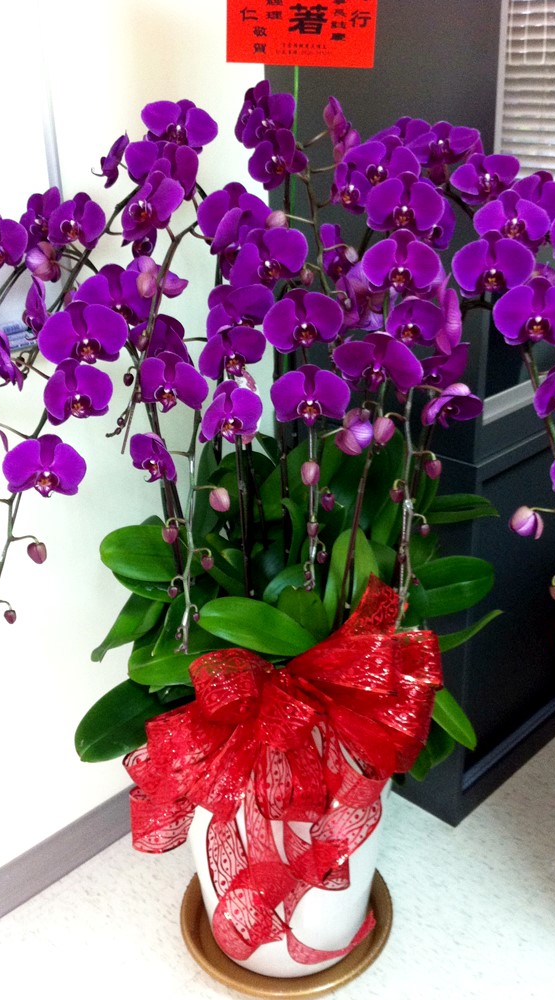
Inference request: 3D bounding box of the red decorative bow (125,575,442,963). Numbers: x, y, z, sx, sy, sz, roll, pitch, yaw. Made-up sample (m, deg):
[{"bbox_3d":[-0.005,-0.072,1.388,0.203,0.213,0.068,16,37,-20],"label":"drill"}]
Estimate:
[{"bbox_3d":[0.009,0.409,1.450,0.410,0.580,0.260,-1,24,1],"label":"red decorative bow"}]

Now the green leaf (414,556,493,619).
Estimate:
[{"bbox_3d":[0.242,0.124,1.410,0.135,0.085,0.050,-9,-11,-1],"label":"green leaf"}]

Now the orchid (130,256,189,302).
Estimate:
[{"bbox_3d":[-0.140,-0.261,1.190,0.080,0.070,0.045,-10,25,-18],"label":"orchid"}]

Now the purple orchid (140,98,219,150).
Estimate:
[{"bbox_3d":[-0.122,-0.467,1.260,0.094,0.064,0.042,12,28,-11],"label":"purple orchid"}]

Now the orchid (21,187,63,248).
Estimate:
[{"bbox_3d":[-0.278,-0.339,1.210,0.078,0.073,0.042,-7,17,37],"label":"orchid"}]

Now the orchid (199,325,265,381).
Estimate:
[{"bbox_3d":[-0.056,-0.183,1.260,0.086,0.073,0.042,-6,25,3],"label":"orchid"}]

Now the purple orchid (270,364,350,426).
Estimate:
[{"bbox_3d":[0.038,-0.121,1.170,0.092,0.072,0.040,-2,26,-1],"label":"purple orchid"}]

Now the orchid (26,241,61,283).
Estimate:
[{"bbox_3d":[-0.308,-0.314,1.330,0.042,0.050,0.042,-21,13,13],"label":"orchid"}]

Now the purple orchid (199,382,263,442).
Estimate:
[{"bbox_3d":[-0.057,-0.110,1.260,0.076,0.072,0.042,2,24,24],"label":"purple orchid"}]

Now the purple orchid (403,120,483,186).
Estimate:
[{"bbox_3d":[0.217,-0.457,1.330,0.099,0.080,0.042,3,23,8],"label":"purple orchid"}]

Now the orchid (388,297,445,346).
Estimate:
[{"bbox_3d":[0.164,-0.212,1.200,0.070,0.057,0.033,2,25,7],"label":"orchid"}]

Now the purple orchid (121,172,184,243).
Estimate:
[{"bbox_3d":[-0.159,-0.371,1.280,0.084,0.083,0.040,23,29,23],"label":"purple orchid"}]

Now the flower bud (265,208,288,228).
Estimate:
[{"bbox_3d":[0.000,-0.354,1.270,0.027,0.026,0.027,-1,22,1],"label":"flower bud"}]

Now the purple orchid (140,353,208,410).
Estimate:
[{"bbox_3d":[-0.120,-0.137,1.170,0.088,0.072,0.040,17,32,19],"label":"purple orchid"}]

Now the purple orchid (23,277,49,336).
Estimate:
[{"bbox_3d":[-0.288,-0.230,1.200,0.040,0.072,0.085,-11,31,-19],"label":"purple orchid"}]

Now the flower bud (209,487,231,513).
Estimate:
[{"bbox_3d":[-0.069,-0.001,1.200,0.024,0.030,0.024,-10,15,3],"label":"flower bud"}]

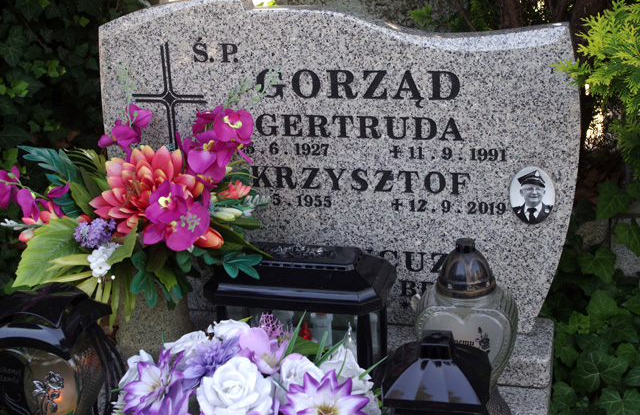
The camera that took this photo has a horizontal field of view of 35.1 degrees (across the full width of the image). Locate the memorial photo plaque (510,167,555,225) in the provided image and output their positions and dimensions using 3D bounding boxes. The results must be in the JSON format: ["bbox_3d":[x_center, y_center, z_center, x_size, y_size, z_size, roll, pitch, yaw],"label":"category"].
[{"bbox_3d":[0.417,-0.021,1.988,0.088,0.120,0.009,3,19,15],"label":"memorial photo plaque"}]

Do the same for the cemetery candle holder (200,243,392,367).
[{"bbox_3d":[-0.031,0.229,1.945,0.338,0.316,0.214,3,19,15],"label":"cemetery candle holder"}]

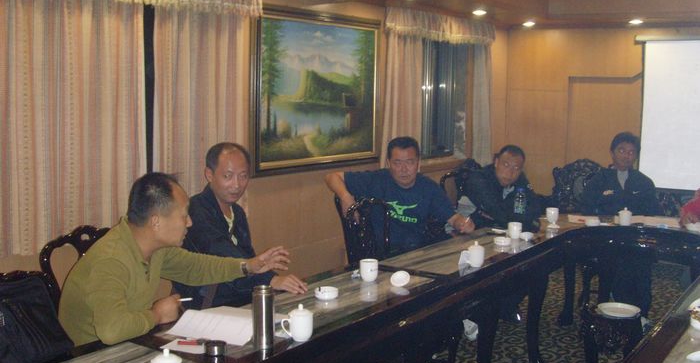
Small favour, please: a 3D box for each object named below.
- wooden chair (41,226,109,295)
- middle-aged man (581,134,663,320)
[{"bbox_3d":[-0.708,0.704,2.734,0.525,1.071,0.465,4,7,32],"label":"wooden chair"},{"bbox_3d":[1.773,0.330,5.181,0.525,1.293,0.667,3,7,22],"label":"middle-aged man"}]

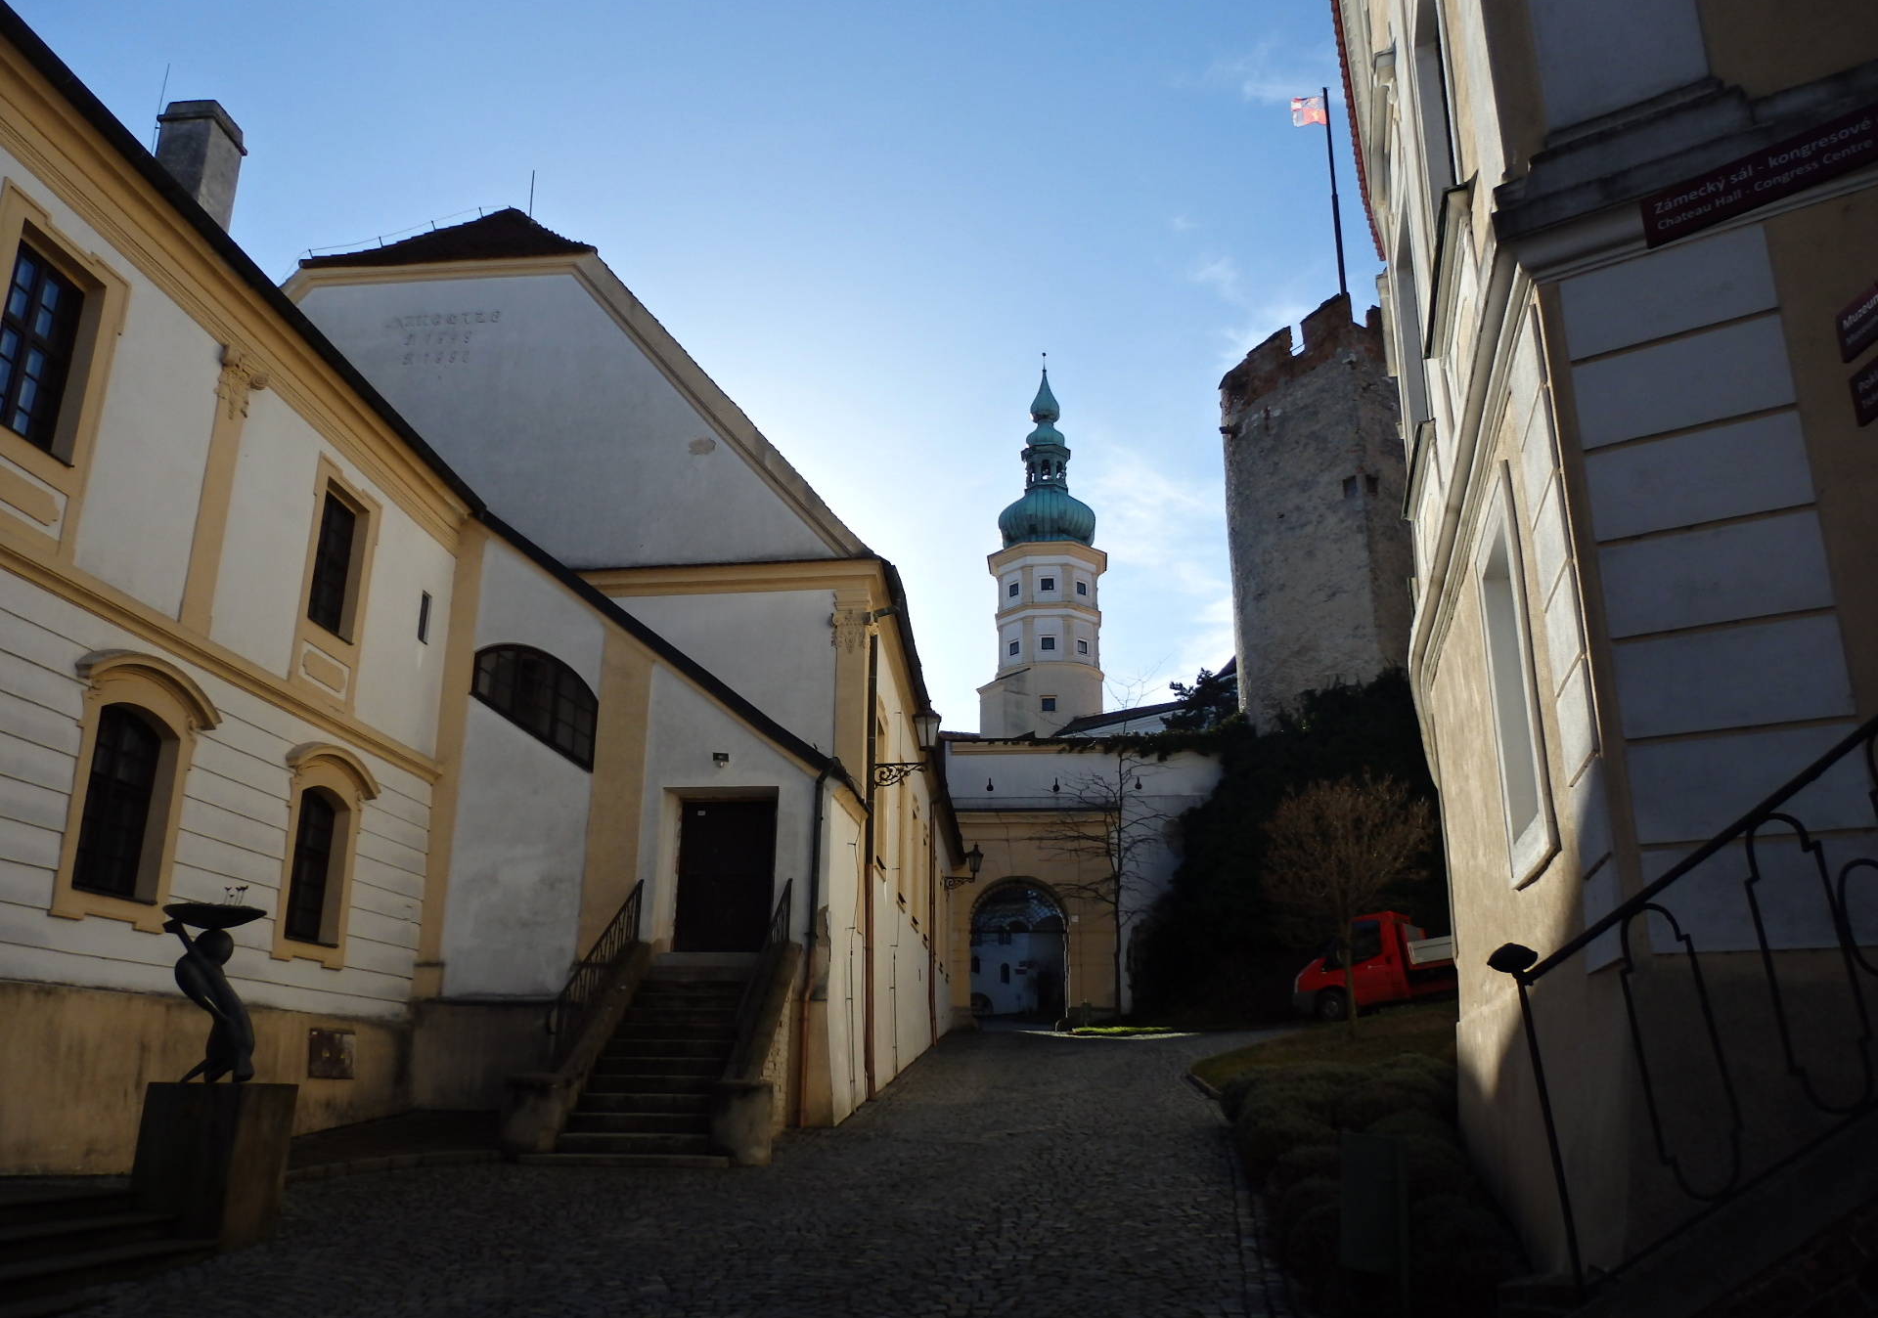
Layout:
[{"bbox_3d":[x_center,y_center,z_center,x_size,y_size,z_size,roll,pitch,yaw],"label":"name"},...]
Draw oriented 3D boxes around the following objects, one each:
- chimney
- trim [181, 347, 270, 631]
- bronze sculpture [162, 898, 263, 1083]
[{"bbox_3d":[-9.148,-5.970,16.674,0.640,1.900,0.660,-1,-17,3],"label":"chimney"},{"bbox_3d":[-6.573,-1.584,12.592,0.180,2.800,0.650,-1,-17,4],"label":"trim"},{"bbox_3d":[-4.993,2.275,9.334,0.640,1.220,0.620,-1,-17,3],"label":"bronze sculpture"}]

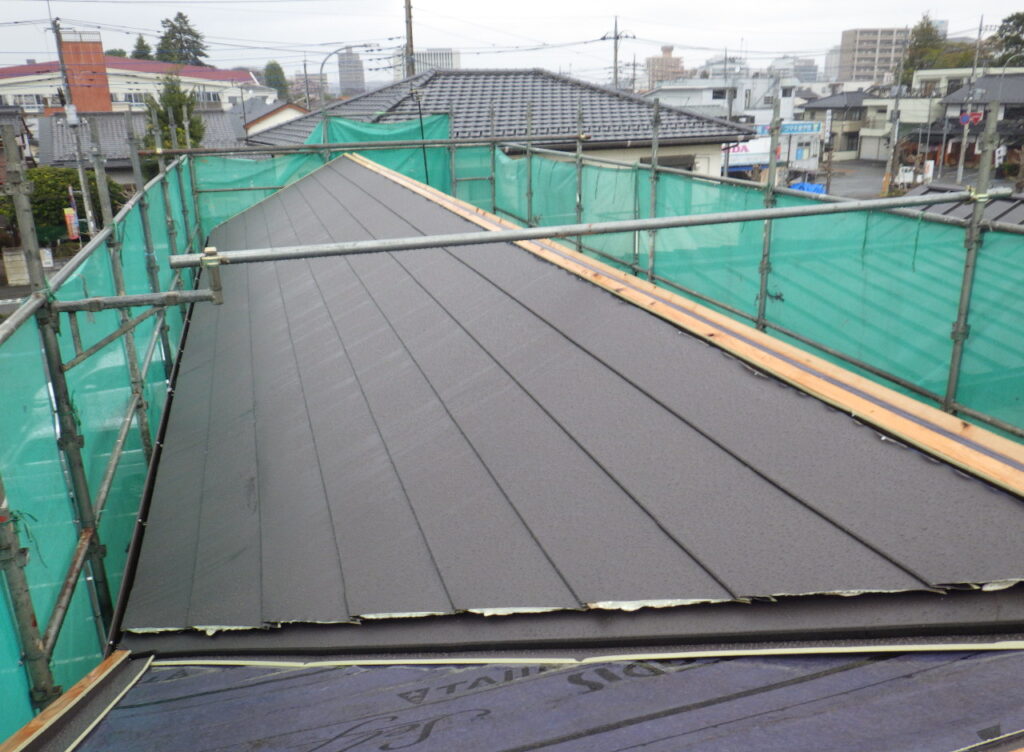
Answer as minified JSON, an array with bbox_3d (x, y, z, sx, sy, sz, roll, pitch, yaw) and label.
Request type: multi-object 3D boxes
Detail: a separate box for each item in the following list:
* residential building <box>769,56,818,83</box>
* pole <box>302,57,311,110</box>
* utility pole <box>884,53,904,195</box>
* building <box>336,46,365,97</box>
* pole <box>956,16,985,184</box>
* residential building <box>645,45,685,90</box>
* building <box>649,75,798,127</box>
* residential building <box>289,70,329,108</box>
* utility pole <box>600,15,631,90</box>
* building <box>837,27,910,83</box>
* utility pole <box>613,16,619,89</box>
[{"bbox_3d":[84.512,-85.750,246.149,14.500,16.701,11.000,-1,19,0],"label":"residential building"},{"bbox_3d":[-21.019,-26.642,85.830,0.350,11.673,0.350,-1,19,0],"label":"pole"},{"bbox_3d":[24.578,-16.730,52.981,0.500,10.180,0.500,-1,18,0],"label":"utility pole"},{"bbox_3d":[-133.920,-245.949,696.708,23.000,53.850,18.000,-4,18,-10],"label":"building"},{"bbox_3d":[33.318,-19.819,60.073,0.450,11.530,0.450,-1,18,0],"label":"pole"},{"bbox_3d":[90.341,-174.291,492.675,21.000,38.440,15.000,5,19,18],"label":"residential building"},{"bbox_3d":[19.343,-22.739,75.857,11.500,8.836,8.000,-9,20,-21],"label":"building"},{"bbox_3d":[-117.496,-165.118,490.137,19.000,26.680,13.000,-5,18,-12],"label":"residential building"},{"bbox_3d":[8.516,-23.040,68.951,2.400,12.690,0.500,-1,18,0],"label":"utility pole"},{"bbox_3d":[127.538,-106.654,295.348,21.000,30.280,12.000,-2,18,-4],"label":"building"},{"bbox_3d":[8.516,-23.040,68.951,0.320,12.690,0.320,-1,18,0],"label":"utility pole"}]

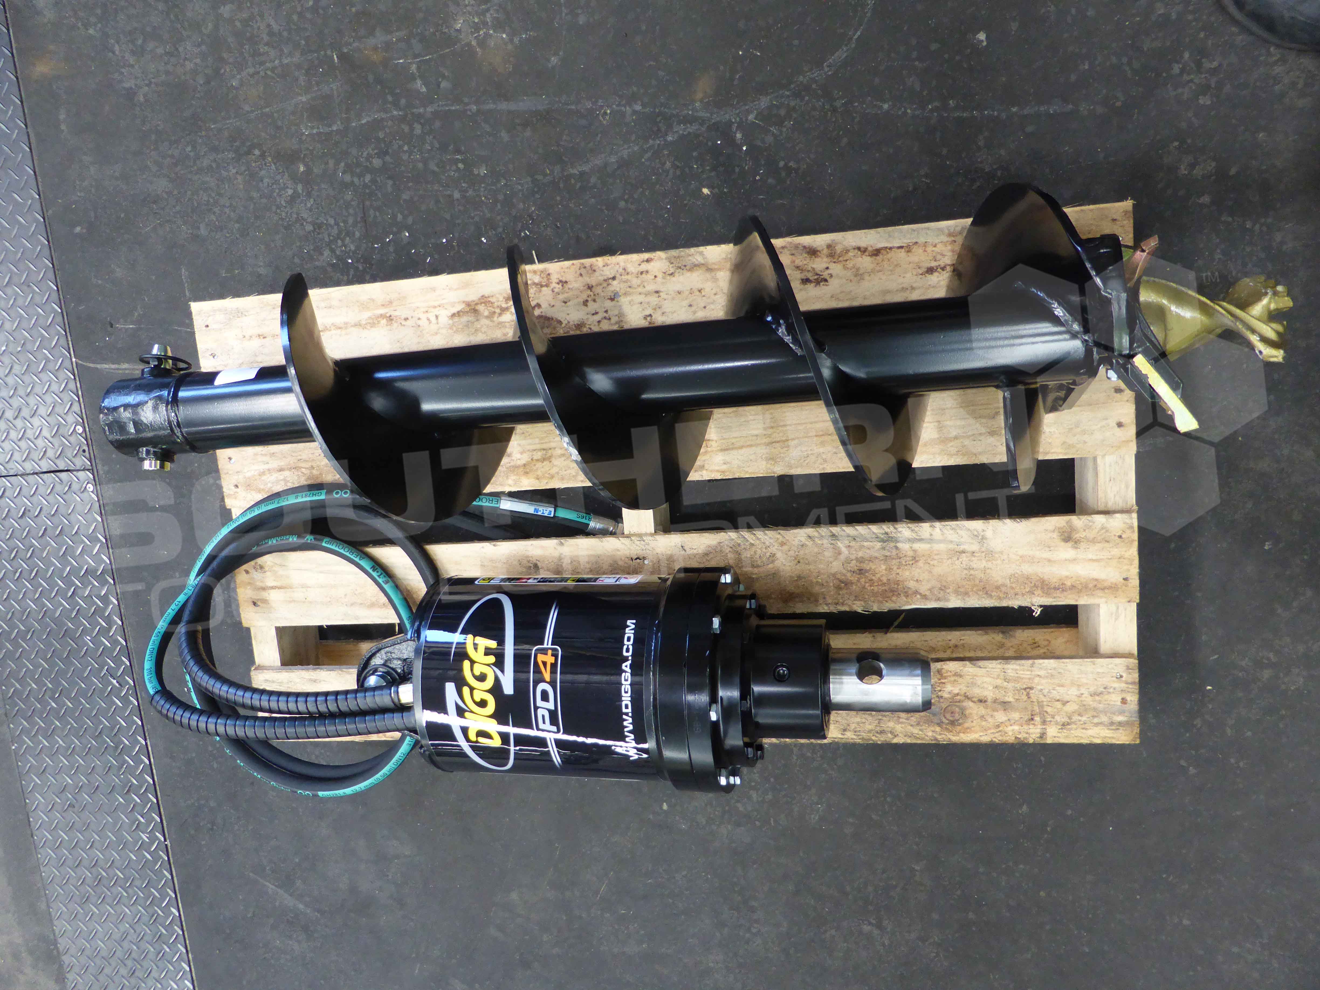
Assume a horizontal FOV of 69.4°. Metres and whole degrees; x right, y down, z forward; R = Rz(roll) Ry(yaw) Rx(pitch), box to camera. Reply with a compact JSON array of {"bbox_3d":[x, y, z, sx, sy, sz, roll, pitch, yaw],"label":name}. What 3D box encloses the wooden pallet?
[{"bbox_3d":[-0.015,0.006,1.204,1.105,0.136,0.588,-3,99,12],"label":"wooden pallet"}]

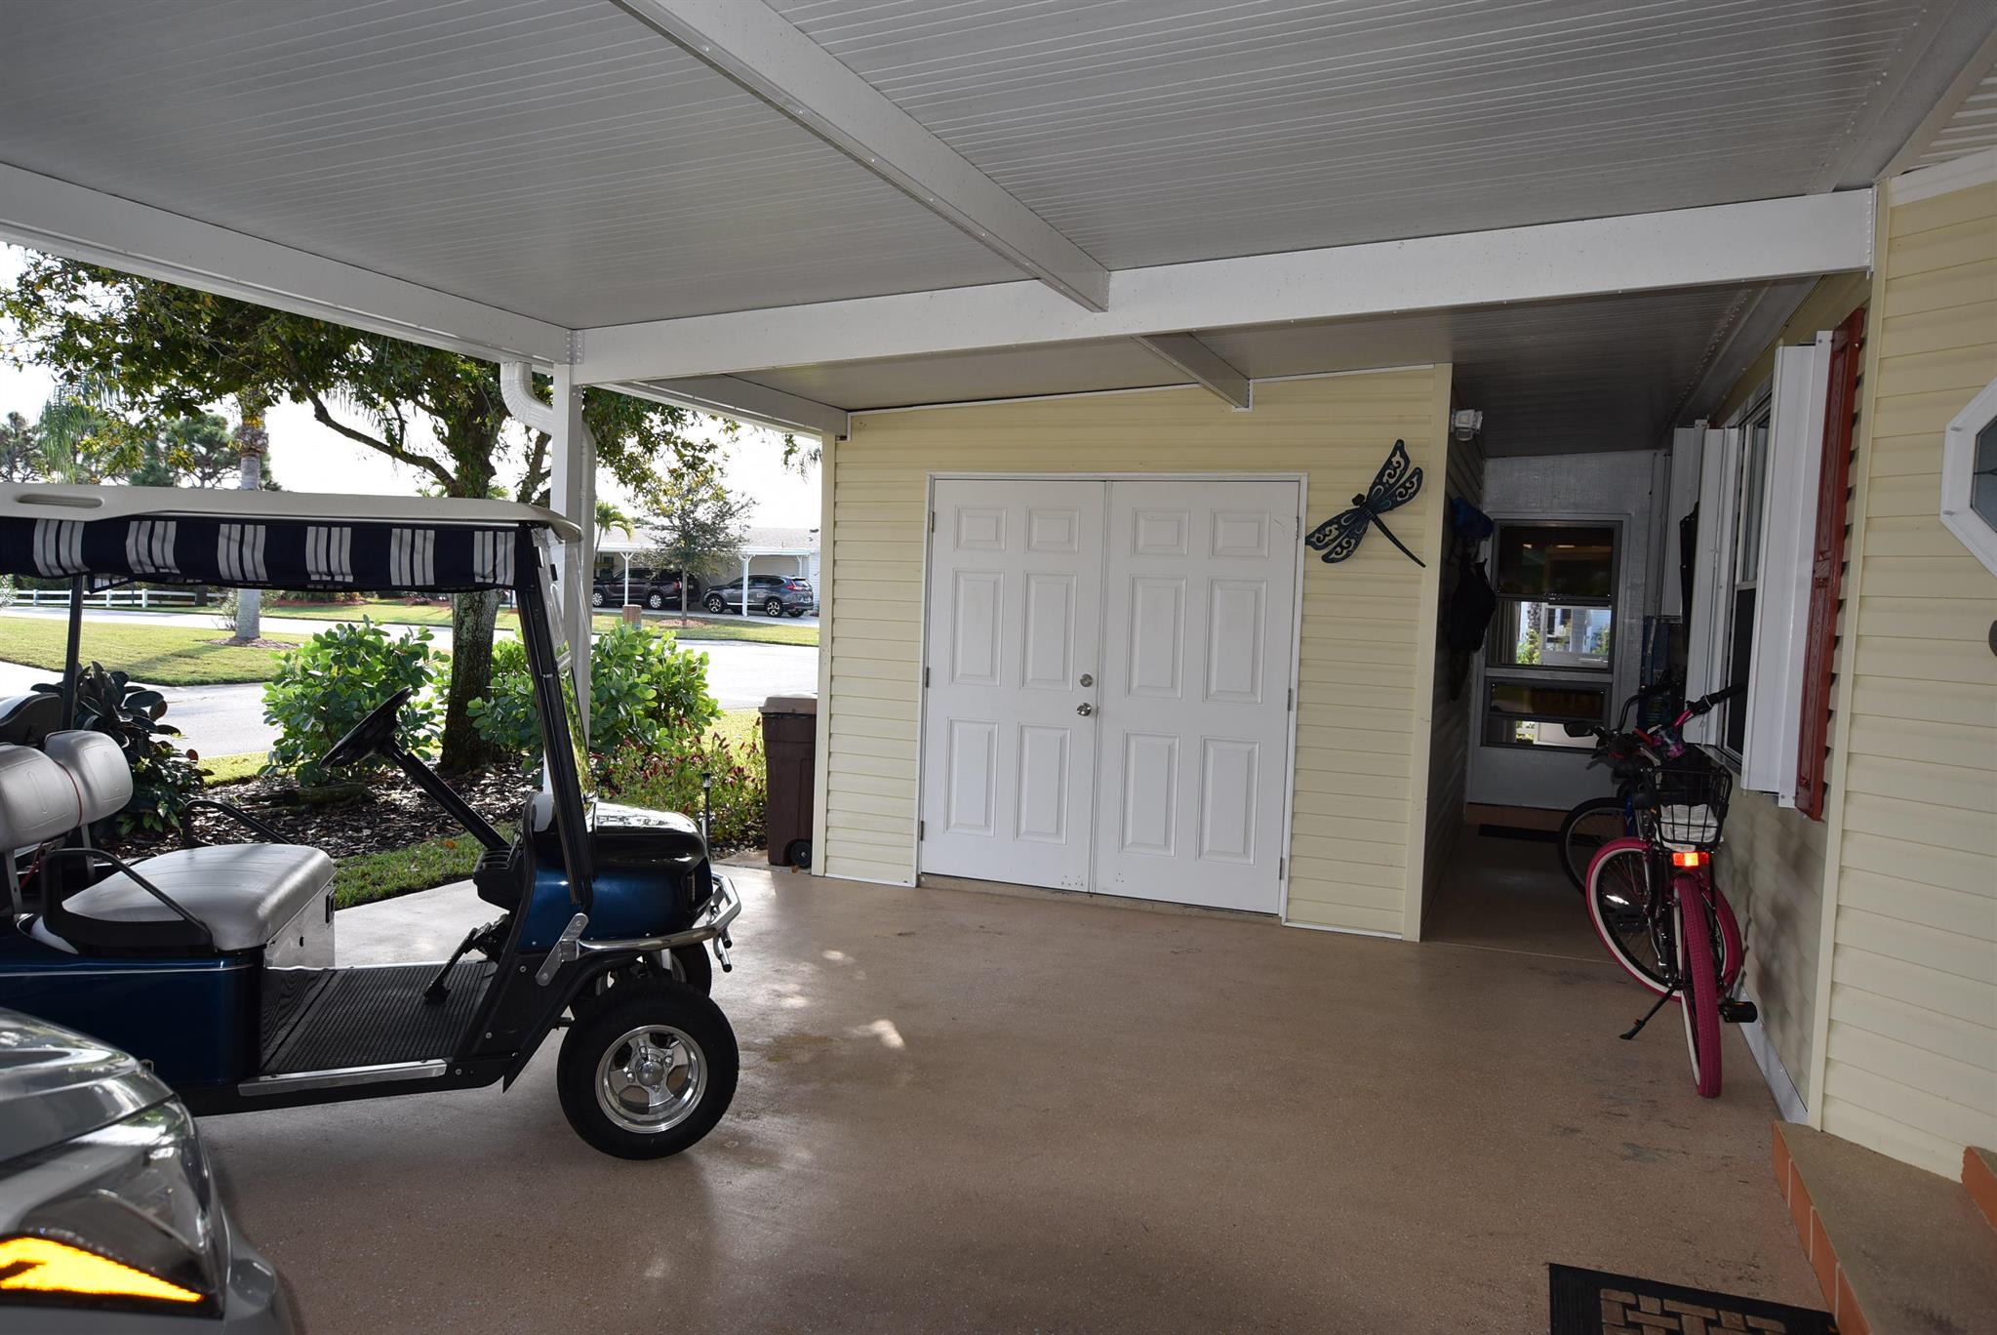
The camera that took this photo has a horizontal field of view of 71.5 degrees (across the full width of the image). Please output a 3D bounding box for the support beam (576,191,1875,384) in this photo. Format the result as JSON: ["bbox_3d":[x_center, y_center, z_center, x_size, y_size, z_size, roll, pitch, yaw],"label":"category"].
[{"bbox_3d":[0.356,-1.149,4.417,4.170,0.207,0.060,0,2,22],"label":"support beam"}]

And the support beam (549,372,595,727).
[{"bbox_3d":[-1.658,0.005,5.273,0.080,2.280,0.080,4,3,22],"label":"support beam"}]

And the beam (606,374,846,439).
[{"bbox_3d":[-1.208,-1.221,6.217,0.070,0.150,2.160,4,3,22],"label":"beam"}]

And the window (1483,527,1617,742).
[{"bbox_3d":[3.793,-0.219,9.543,0.800,1.540,0.070,4,3,22],"label":"window"}]

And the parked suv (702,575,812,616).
[{"bbox_3d":[-10.000,-2.940,57.400,4.600,1.680,1.860,3,3,20],"label":"parked suv"}]

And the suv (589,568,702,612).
[{"bbox_3d":[-15.100,-3.260,58.500,4.900,1.760,1.950,3,3,20],"label":"suv"}]

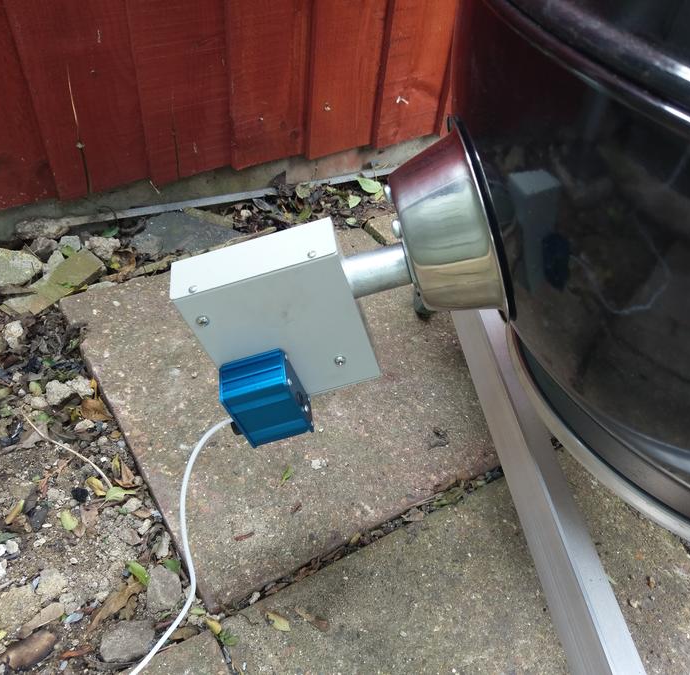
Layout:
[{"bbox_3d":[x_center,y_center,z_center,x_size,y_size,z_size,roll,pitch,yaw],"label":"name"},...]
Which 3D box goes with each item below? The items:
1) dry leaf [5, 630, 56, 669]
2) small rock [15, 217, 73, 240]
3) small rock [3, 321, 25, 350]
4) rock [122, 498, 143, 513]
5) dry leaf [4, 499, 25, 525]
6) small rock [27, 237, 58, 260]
[{"bbox_3d":[-0.238,0.237,0.512,0.039,0.013,0.016,-25,49,-30],"label":"dry leaf"},{"bbox_3d":[-0.418,-0.151,0.939,0.076,0.027,0.036,-17,48,-26],"label":"small rock"},{"bbox_3d":[-0.402,-0.002,0.821,0.024,0.021,0.027,7,44,0],"label":"small rock"},{"bbox_3d":[-0.213,0.168,0.677,0.020,0.009,0.011,-18,50,-24],"label":"rock"},{"bbox_3d":[-0.325,0.171,0.665,0.009,0.007,0.030,15,45,8],"label":"dry leaf"},{"bbox_3d":[-0.414,-0.122,0.925,0.038,0.028,0.040,-17,48,-26],"label":"small rock"}]

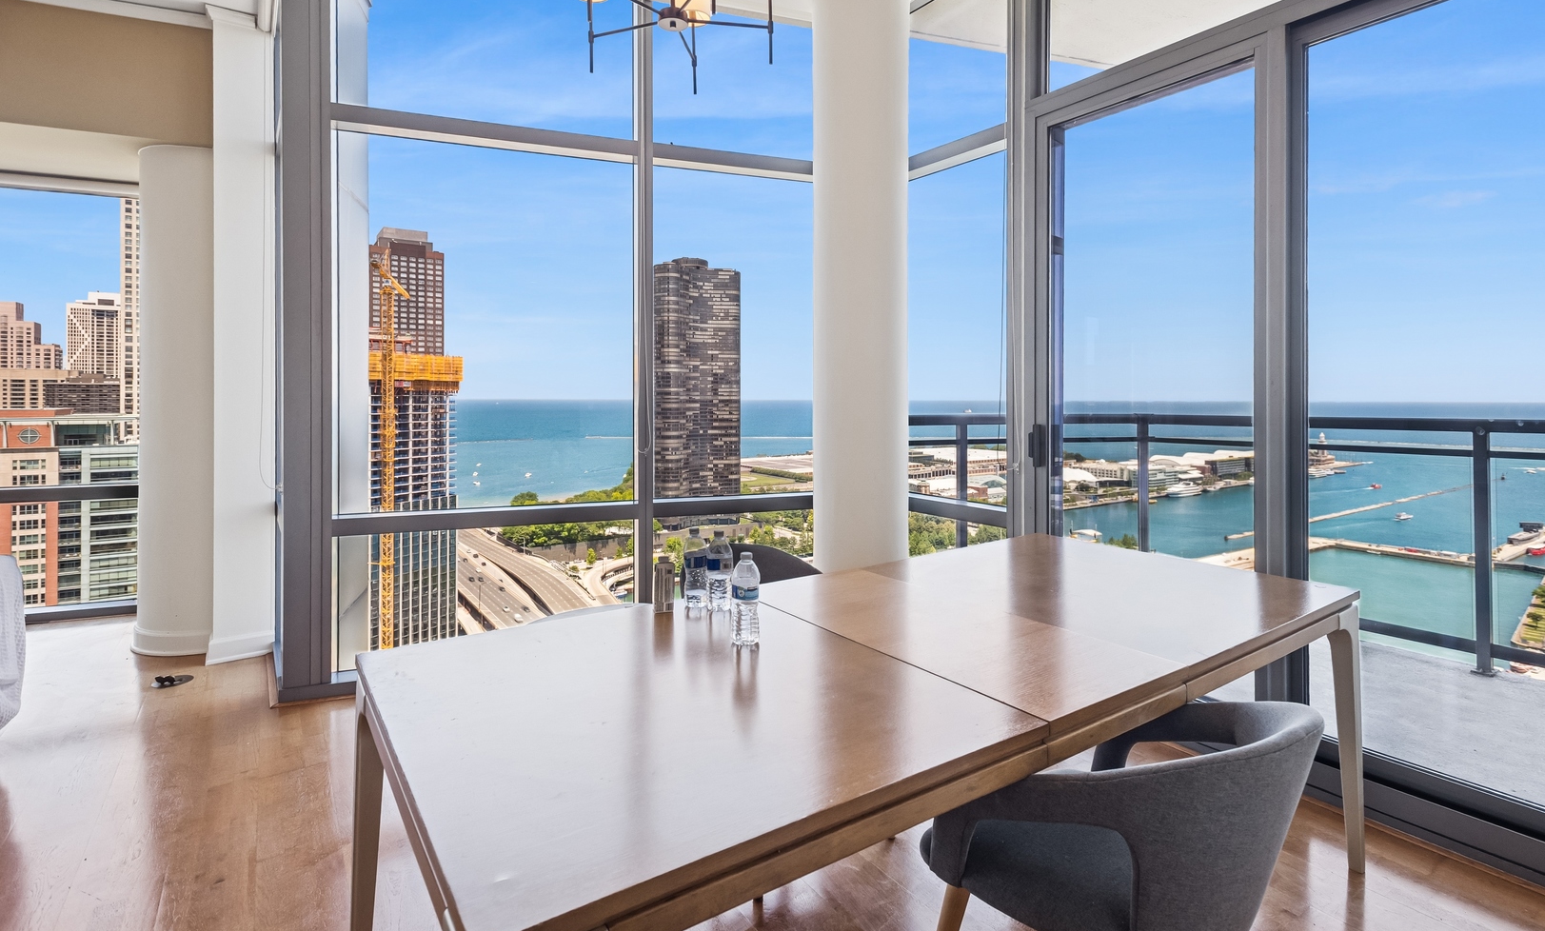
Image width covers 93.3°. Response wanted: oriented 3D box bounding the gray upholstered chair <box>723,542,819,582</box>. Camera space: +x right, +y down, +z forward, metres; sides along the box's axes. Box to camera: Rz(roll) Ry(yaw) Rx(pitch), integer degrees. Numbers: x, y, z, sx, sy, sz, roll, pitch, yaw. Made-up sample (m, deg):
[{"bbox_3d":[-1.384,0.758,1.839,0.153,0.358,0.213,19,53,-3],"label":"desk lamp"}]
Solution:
[{"bbox_3d":[-0.030,0.700,2.310,0.560,0.800,0.590,-2,4,-35],"label":"gray upholstered chair"}]

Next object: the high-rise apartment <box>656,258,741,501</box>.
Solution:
[{"bbox_3d":[-55.000,-46.500,505.000,66.000,196.000,66.000,1,4,18],"label":"high-rise apartment"}]

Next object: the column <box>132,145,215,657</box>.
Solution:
[{"bbox_3d":[-3.110,-0.360,3.980,0.560,2.600,0.560,0,3,0],"label":"column"}]

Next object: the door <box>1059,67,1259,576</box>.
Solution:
[{"bbox_3d":[1.490,-0.300,2.925,0.070,2.420,0.840,-2,4,-35],"label":"door"}]

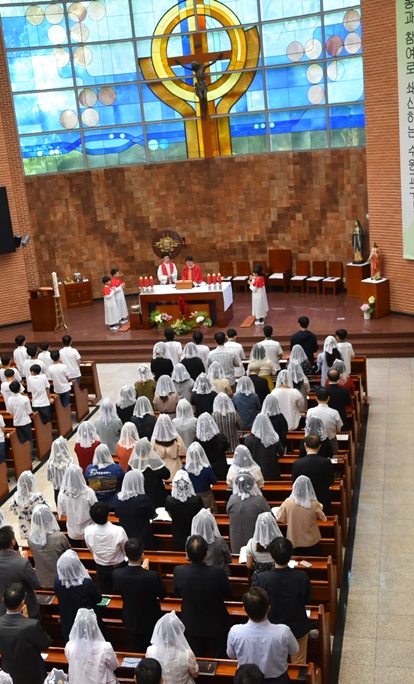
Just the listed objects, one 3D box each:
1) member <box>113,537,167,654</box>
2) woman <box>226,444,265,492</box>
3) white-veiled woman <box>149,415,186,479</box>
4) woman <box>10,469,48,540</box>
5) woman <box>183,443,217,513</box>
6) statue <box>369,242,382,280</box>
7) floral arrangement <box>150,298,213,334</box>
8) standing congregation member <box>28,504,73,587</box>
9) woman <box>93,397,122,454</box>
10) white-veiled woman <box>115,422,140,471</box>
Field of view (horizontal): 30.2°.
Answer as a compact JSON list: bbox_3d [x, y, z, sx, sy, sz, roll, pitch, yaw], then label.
[{"bbox_3d":[-0.595,2.692,7.623,0.520,1.690,0.420,-2,16,15],"label":"member"},{"bbox_3d":[0.555,2.031,9.944,0.460,1.539,0.400,-2,16,15],"label":"woman"},{"bbox_3d":[-0.530,1.824,11.163,0.460,1.613,0.380,-3,15,10],"label":"white-veiled woman"},{"bbox_3d":[-2.102,2.294,9.499,0.450,1.540,0.360,-1,17,17],"label":"woman"},{"bbox_3d":[-0.062,2.062,10.168,0.460,1.578,0.380,-3,15,10],"label":"woman"},{"bbox_3d":[4.100,-1.969,18.663,0.250,0.900,0.290,-18,20,-35],"label":"statue"},{"bbox_3d":[-0.719,-0.747,20.878,1.700,0.860,0.550,-2,15,15],"label":"floral arrangement"},{"bbox_3d":[-1.772,2.591,8.870,0.470,1.551,0.380,-2,15,15],"label":"standing congregation member"},{"bbox_3d":[-1.500,1.620,12.220,0.460,1.542,0.380,-2,16,15],"label":"woman"},{"bbox_3d":[-0.978,1.815,10.629,0.430,1.516,0.360,-2,16,15],"label":"white-veiled woman"}]

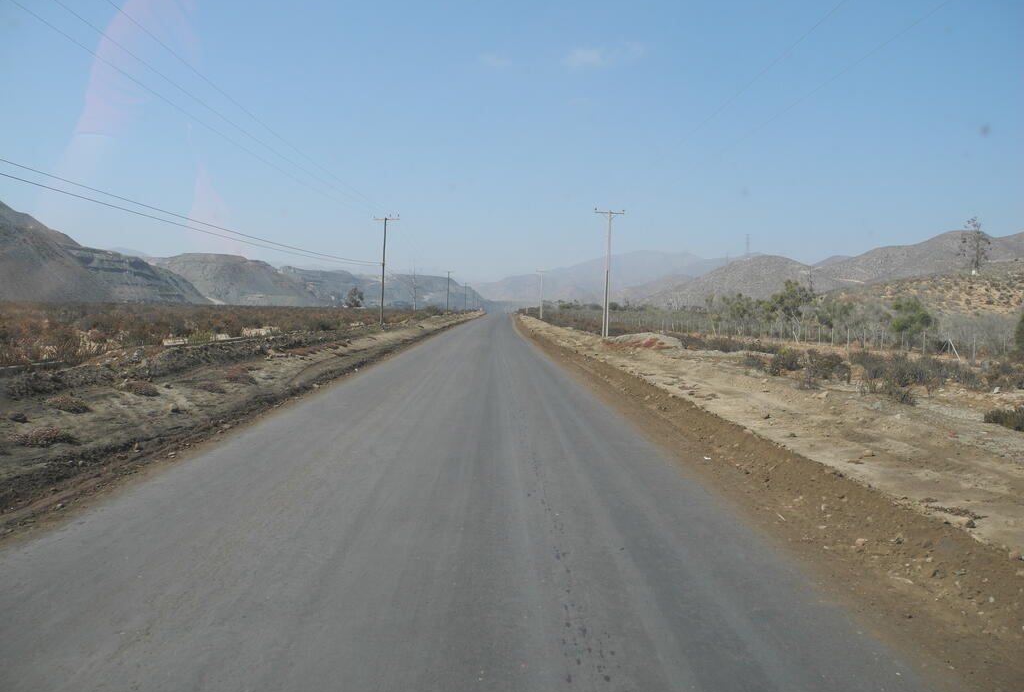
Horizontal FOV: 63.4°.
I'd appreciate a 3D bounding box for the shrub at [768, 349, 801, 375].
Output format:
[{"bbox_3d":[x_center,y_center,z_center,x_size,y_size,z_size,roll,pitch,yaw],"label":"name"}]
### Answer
[{"bbox_3d":[10.528,0.607,32.000,1.100,0.980,1.050,1,3,-1],"label":"shrub"}]

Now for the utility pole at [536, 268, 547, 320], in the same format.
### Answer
[{"bbox_3d":[5.841,-10.197,164.000,2.150,10.000,0.400,1,3,-1],"label":"utility pole"}]

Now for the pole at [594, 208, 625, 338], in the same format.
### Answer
[{"bbox_3d":[7.456,-5.602,64.000,2.250,9.950,0.400,1,3,-1],"label":"pole"}]

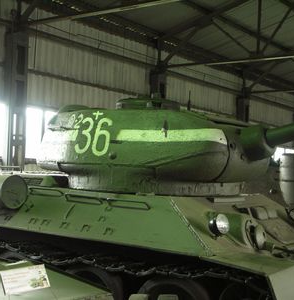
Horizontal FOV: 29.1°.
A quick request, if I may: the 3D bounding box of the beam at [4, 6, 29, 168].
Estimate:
[{"bbox_3d":[-3.007,-0.511,12.739,0.278,5.449,0.407,0,-4,38],"label":"beam"}]

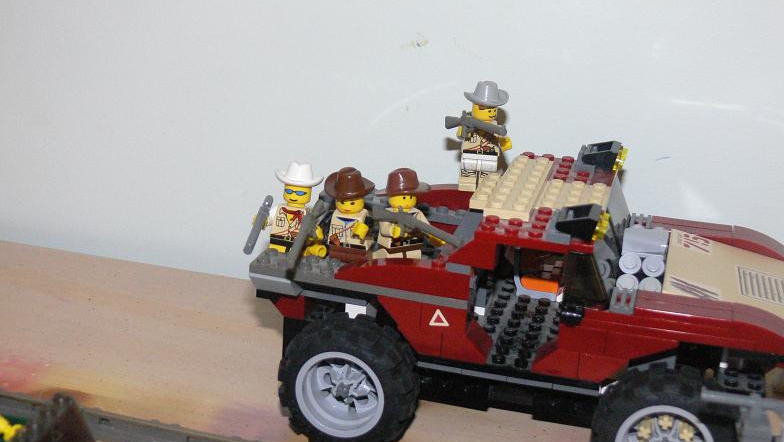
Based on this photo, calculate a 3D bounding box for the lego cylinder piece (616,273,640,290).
[{"bbox_3d":[0.084,0.023,0.421,0.008,0.008,0.005,8,21,13],"label":"lego cylinder piece"}]

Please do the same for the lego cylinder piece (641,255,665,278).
[{"bbox_3d":[0.092,0.016,0.416,0.008,0.008,0.005,8,21,13],"label":"lego cylinder piece"}]

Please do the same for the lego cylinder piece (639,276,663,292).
[{"bbox_3d":[0.092,0.024,0.419,0.008,0.008,0.005,8,21,13],"label":"lego cylinder piece"}]

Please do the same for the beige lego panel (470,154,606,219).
[{"bbox_3d":[0.056,-0.011,0.436,0.048,0.008,0.064,8,21,13],"label":"beige lego panel"}]

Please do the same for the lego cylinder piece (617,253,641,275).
[{"bbox_3d":[0.085,0.015,0.418,0.008,0.008,0.005,8,21,13],"label":"lego cylinder piece"}]

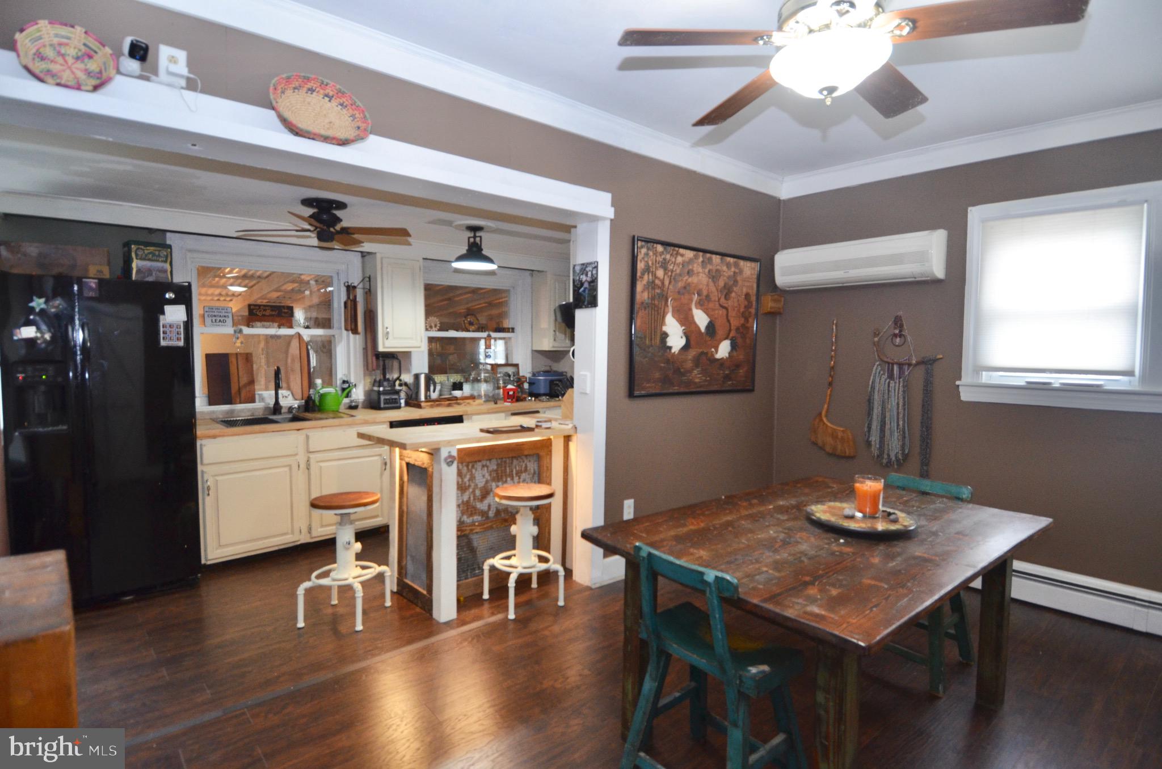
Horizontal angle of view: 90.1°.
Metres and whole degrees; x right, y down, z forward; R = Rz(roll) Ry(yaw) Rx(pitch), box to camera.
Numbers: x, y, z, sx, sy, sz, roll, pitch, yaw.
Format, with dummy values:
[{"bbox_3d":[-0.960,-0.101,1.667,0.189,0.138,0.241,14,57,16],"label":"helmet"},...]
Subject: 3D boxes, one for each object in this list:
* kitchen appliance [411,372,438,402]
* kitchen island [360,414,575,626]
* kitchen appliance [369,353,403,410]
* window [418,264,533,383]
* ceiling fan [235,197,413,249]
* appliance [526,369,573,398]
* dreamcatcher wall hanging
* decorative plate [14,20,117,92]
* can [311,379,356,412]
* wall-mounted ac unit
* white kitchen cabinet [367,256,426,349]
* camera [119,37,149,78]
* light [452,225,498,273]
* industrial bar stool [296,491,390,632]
[{"bbox_3d":[-1.273,0.020,4.699,0.205,0.230,0.155,-1,5,-15],"label":"kitchen appliance"},{"bbox_3d":[-0.633,0.722,3.321,1.037,0.928,0.566,-3,6,-41],"label":"kitchen island"},{"bbox_3d":[-1.532,-0.026,4.565,0.185,0.430,0.210,-3,6,-41],"label":"kitchen appliance"},{"bbox_3d":[-0.941,-0.515,5.294,1.190,1.090,0.080,-2,5,-40],"label":"window"},{"bbox_3d":[-1.626,-1.017,3.680,1.070,0.250,1.070,1,4,1],"label":"ceiling fan"},{"bbox_3d":[-0.310,-0.004,5.572,0.370,0.240,0.290,-2,5,-40],"label":"appliance"},{"bbox_3d":[2.143,0.062,3.880,0.050,1.060,0.440,-2,5,-40],"label":"dreamcatcher wall hanging"},{"bbox_3d":[-1.557,-0.981,1.762,0.232,0.232,0.060,-5,-12,-37],"label":"decorative plate"},{"bbox_3d":[-1.840,0.104,4.320,0.295,0.200,0.150,-1,4,-28],"label":"can"},{"bbox_3d":[1.882,-0.857,4.032,0.210,0.310,1.100,-2,5,-40],"label":"wall-mounted ac unit"},{"bbox_3d":[-1.496,-0.638,4.634,0.365,0.750,0.320,-2,5,-40],"label":"white kitchen cabinet"},{"bbox_3d":[-1.432,-1.050,1.861,0.056,0.107,0.058,3,5,29],"label":"camera"},{"bbox_3d":[-0.736,-0.957,4.038,0.310,0.270,0.310,1,4,0],"label":"light"},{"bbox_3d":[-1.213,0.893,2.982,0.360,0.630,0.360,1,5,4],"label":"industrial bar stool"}]

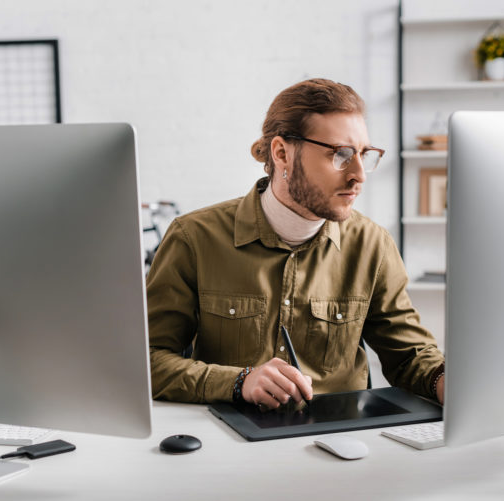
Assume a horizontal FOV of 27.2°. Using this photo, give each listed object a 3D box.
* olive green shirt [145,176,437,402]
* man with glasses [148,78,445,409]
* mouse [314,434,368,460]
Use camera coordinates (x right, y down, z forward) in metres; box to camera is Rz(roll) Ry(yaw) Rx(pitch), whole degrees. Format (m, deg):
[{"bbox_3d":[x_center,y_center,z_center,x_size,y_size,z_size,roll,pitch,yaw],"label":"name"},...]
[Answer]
[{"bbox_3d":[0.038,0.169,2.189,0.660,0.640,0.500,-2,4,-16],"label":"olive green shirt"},{"bbox_3d":[0.047,0.340,2.177,0.680,1.370,0.660,-2,4,-16],"label":"man with glasses"},{"bbox_3d":[0.145,0.314,1.685,0.057,0.021,0.114,-3,5,-26],"label":"mouse"}]

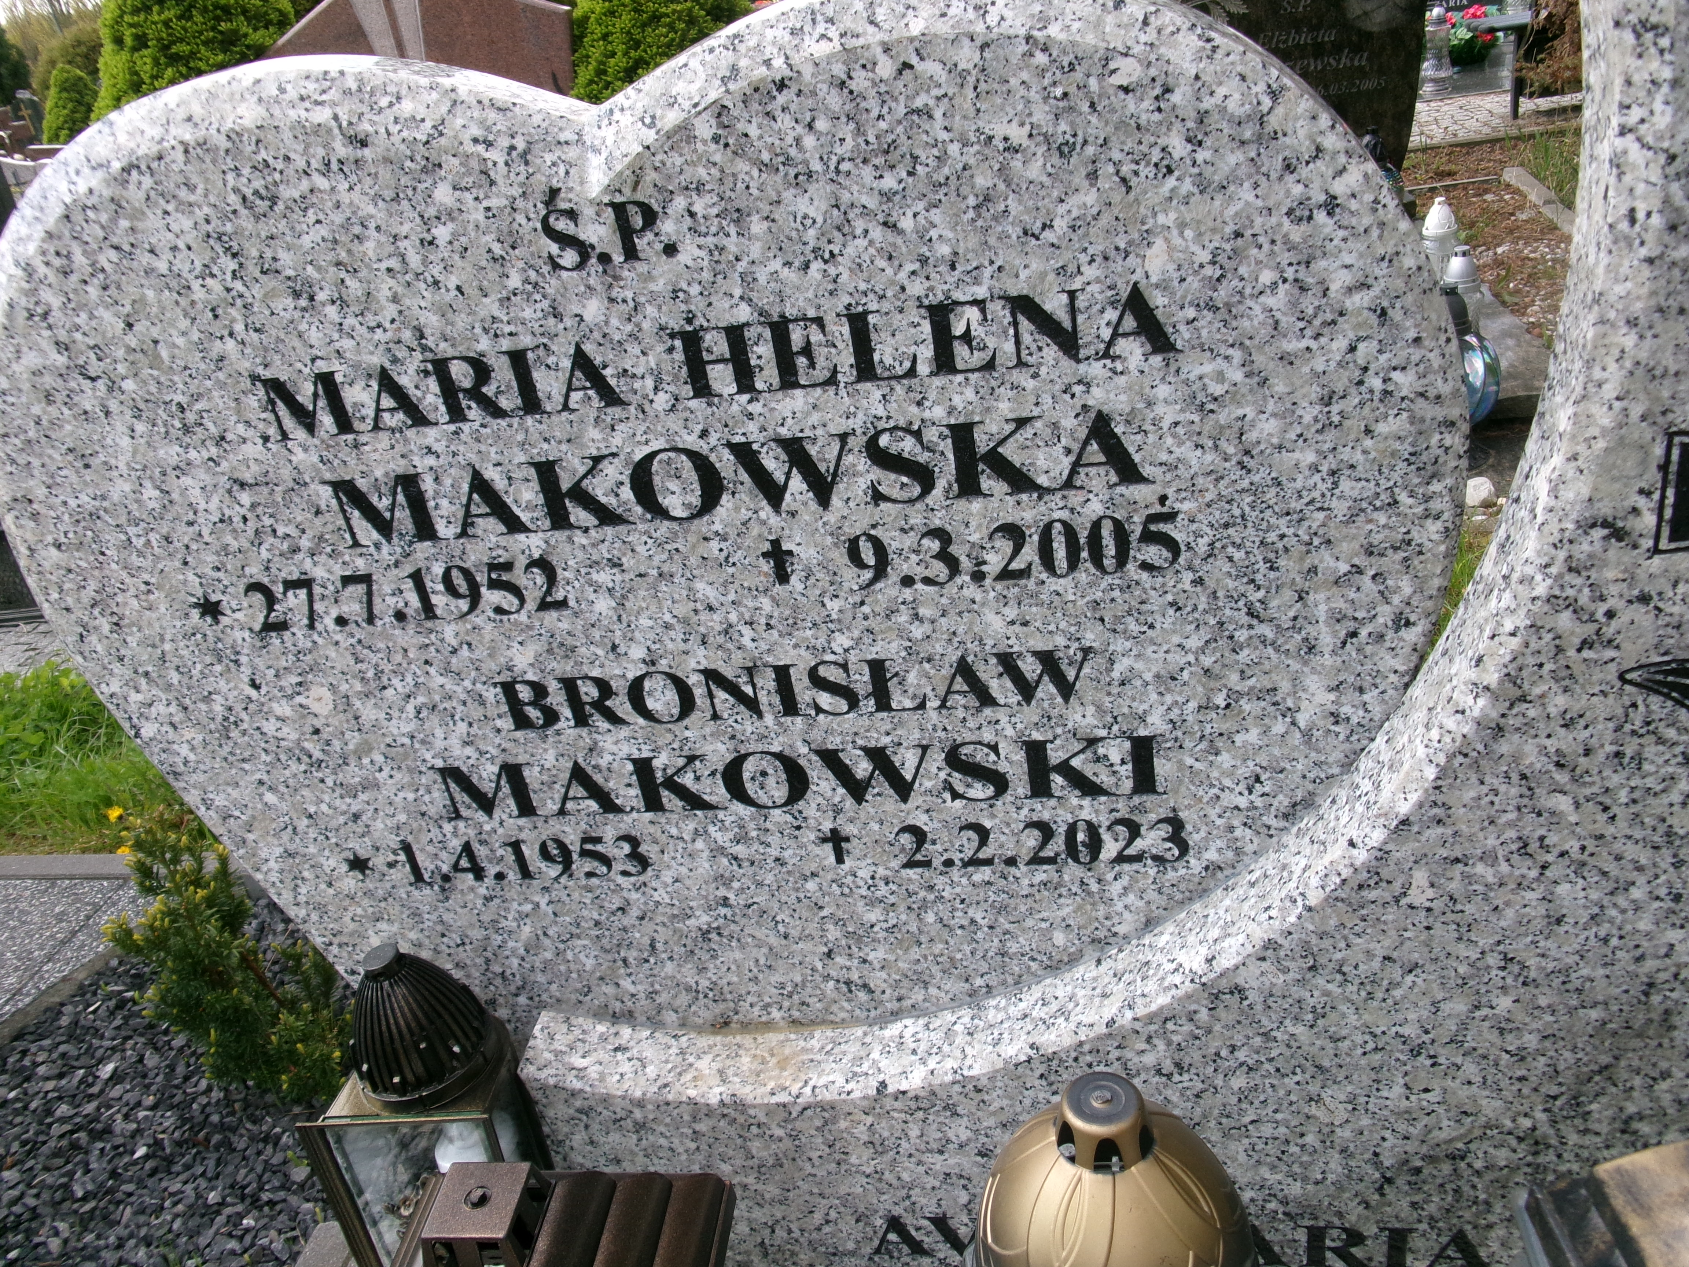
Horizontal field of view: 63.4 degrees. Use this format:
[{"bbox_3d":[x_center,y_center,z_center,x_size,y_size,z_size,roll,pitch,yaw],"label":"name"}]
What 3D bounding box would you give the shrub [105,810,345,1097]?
[{"bbox_3d":[-0.852,0.442,1.915,0.310,0.420,0.270,-3,29,12],"label":"shrub"}]

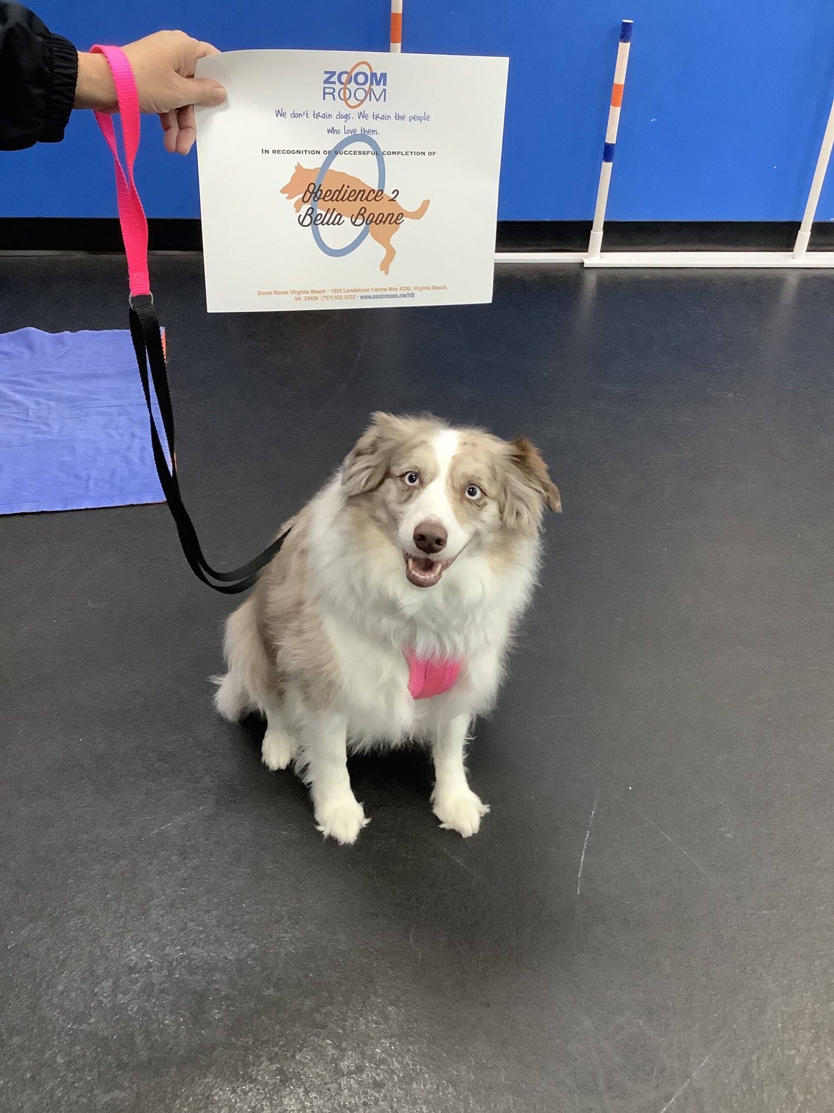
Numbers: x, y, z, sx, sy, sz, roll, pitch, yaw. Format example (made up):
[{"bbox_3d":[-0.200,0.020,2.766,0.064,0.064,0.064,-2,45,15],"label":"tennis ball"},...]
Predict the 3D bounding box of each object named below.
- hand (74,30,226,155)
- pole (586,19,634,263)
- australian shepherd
[{"bbox_3d":[-0.237,-0.411,0.885,0.128,0.100,0.085,-5,35,-12],"label":"hand"},{"bbox_3d":[0.521,-1.104,2.695,0.034,0.607,0.034,3,34,0],"label":"pole"},{"bbox_3d":[-0.071,0.008,1.118,0.290,0.505,0.440,-11,37,-20],"label":"australian shepherd"}]

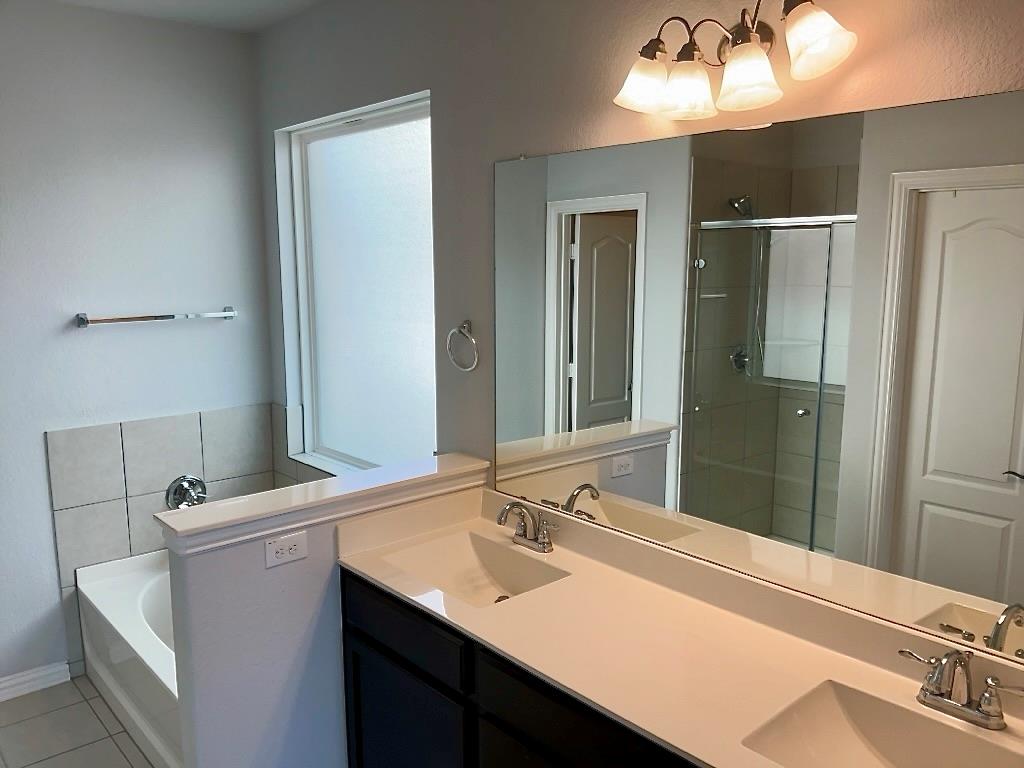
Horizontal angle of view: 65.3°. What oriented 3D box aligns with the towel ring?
[{"bbox_3d":[-0.167,-0.129,2.694,0.060,0.168,0.165,-8,12,-41],"label":"towel ring"}]

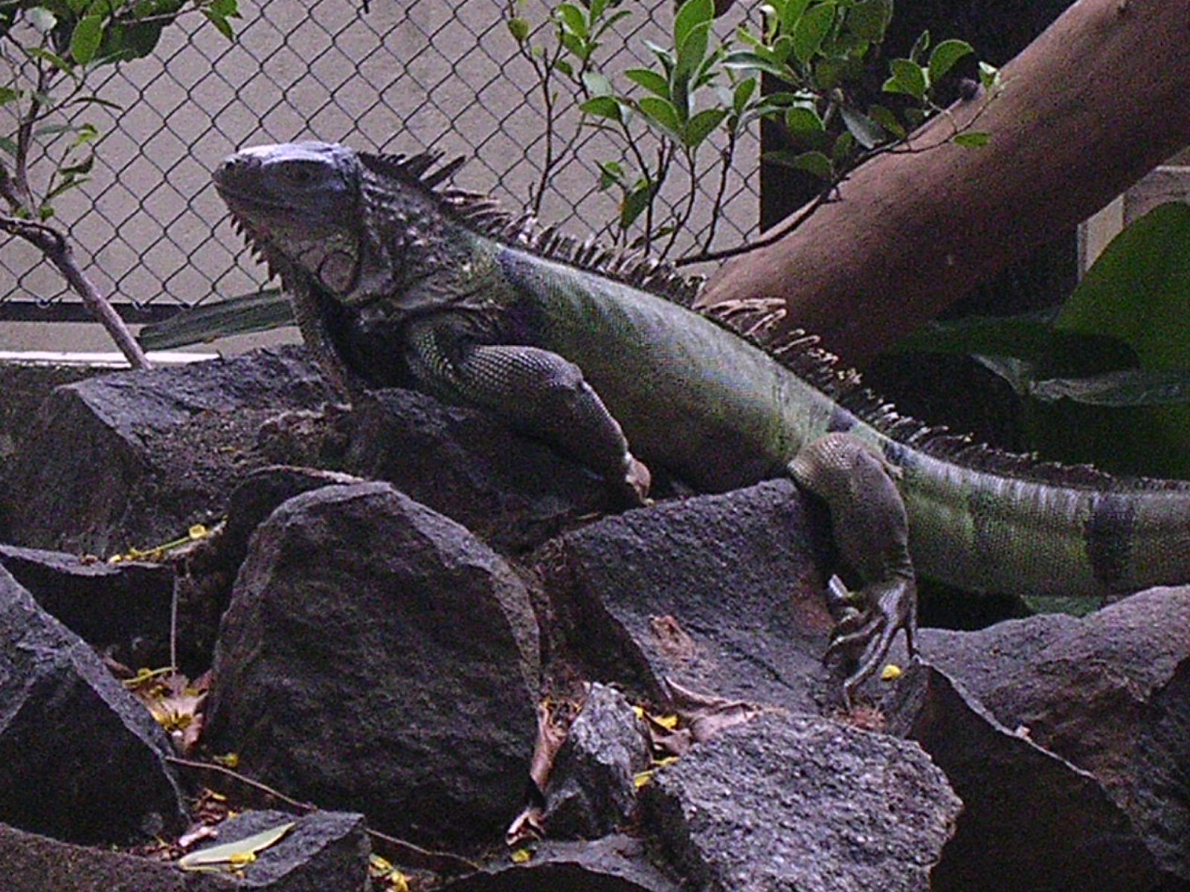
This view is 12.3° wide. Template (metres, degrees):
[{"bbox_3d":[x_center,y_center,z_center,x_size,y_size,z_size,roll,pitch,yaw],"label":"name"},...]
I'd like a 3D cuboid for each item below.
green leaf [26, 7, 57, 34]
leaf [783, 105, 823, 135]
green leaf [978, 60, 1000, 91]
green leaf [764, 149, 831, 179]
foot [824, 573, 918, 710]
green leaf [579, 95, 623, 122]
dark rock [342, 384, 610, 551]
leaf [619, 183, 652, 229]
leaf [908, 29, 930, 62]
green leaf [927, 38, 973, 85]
[{"bbox_3d":[-0.414,-0.320,4.150,0.024,0.022,0.014,0,7,0],"label":"green leaf"},{"bbox_3d":[0.139,-0.218,3.700,0.019,0.008,0.028,-34,60,-23],"label":"leaf"},{"bbox_3d":[0.306,-0.289,4.300,0.018,0.024,0.017,0,7,0],"label":"green leaf"},{"bbox_3d":[0.155,-0.217,4.250,0.055,0.005,0.021,13,47,0],"label":"green leaf"},{"bbox_3d":[0.162,0.115,3.250,0.050,0.035,0.085,11,48,19],"label":"foot"},{"bbox_3d":[0.005,-0.259,4.250,0.035,0.019,0.005,13,-35,0],"label":"green leaf"},{"bbox_3d":[-0.082,0.018,3.760,0.190,0.125,0.170,0,7,0],"label":"dark rock"},{"bbox_3d":[0.031,-0.184,4.250,0.019,0.043,0.005,31,0,27],"label":"leaf"},{"bbox_3d":[0.246,-0.304,4.200,0.004,0.029,0.014,29,0,-37],"label":"leaf"},{"bbox_3d":[0.237,-0.257,3.700,0.036,0.010,0.020,-34,54,-2],"label":"green leaf"}]

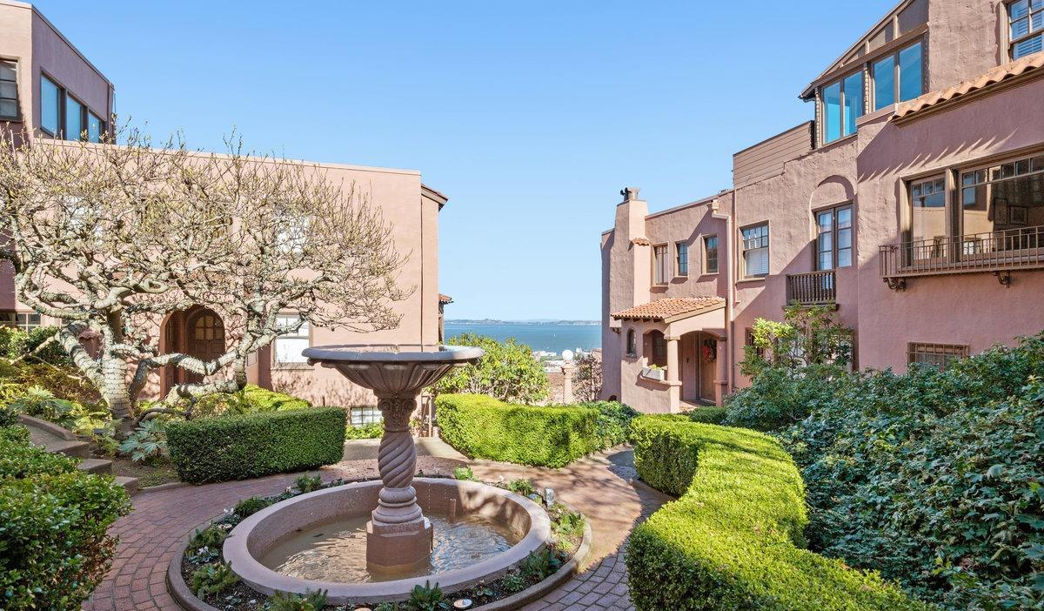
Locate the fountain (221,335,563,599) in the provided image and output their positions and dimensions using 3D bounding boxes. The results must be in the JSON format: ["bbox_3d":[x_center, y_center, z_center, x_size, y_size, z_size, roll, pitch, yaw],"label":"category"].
[{"bbox_3d":[-1.076,1.172,4.604,2.595,1.606,2.595,0,-2,0],"label":"fountain"}]

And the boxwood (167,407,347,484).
[{"bbox_3d":[-3.290,1.698,6.577,1.922,0.700,0.650,1,-2,-29],"label":"boxwood"}]

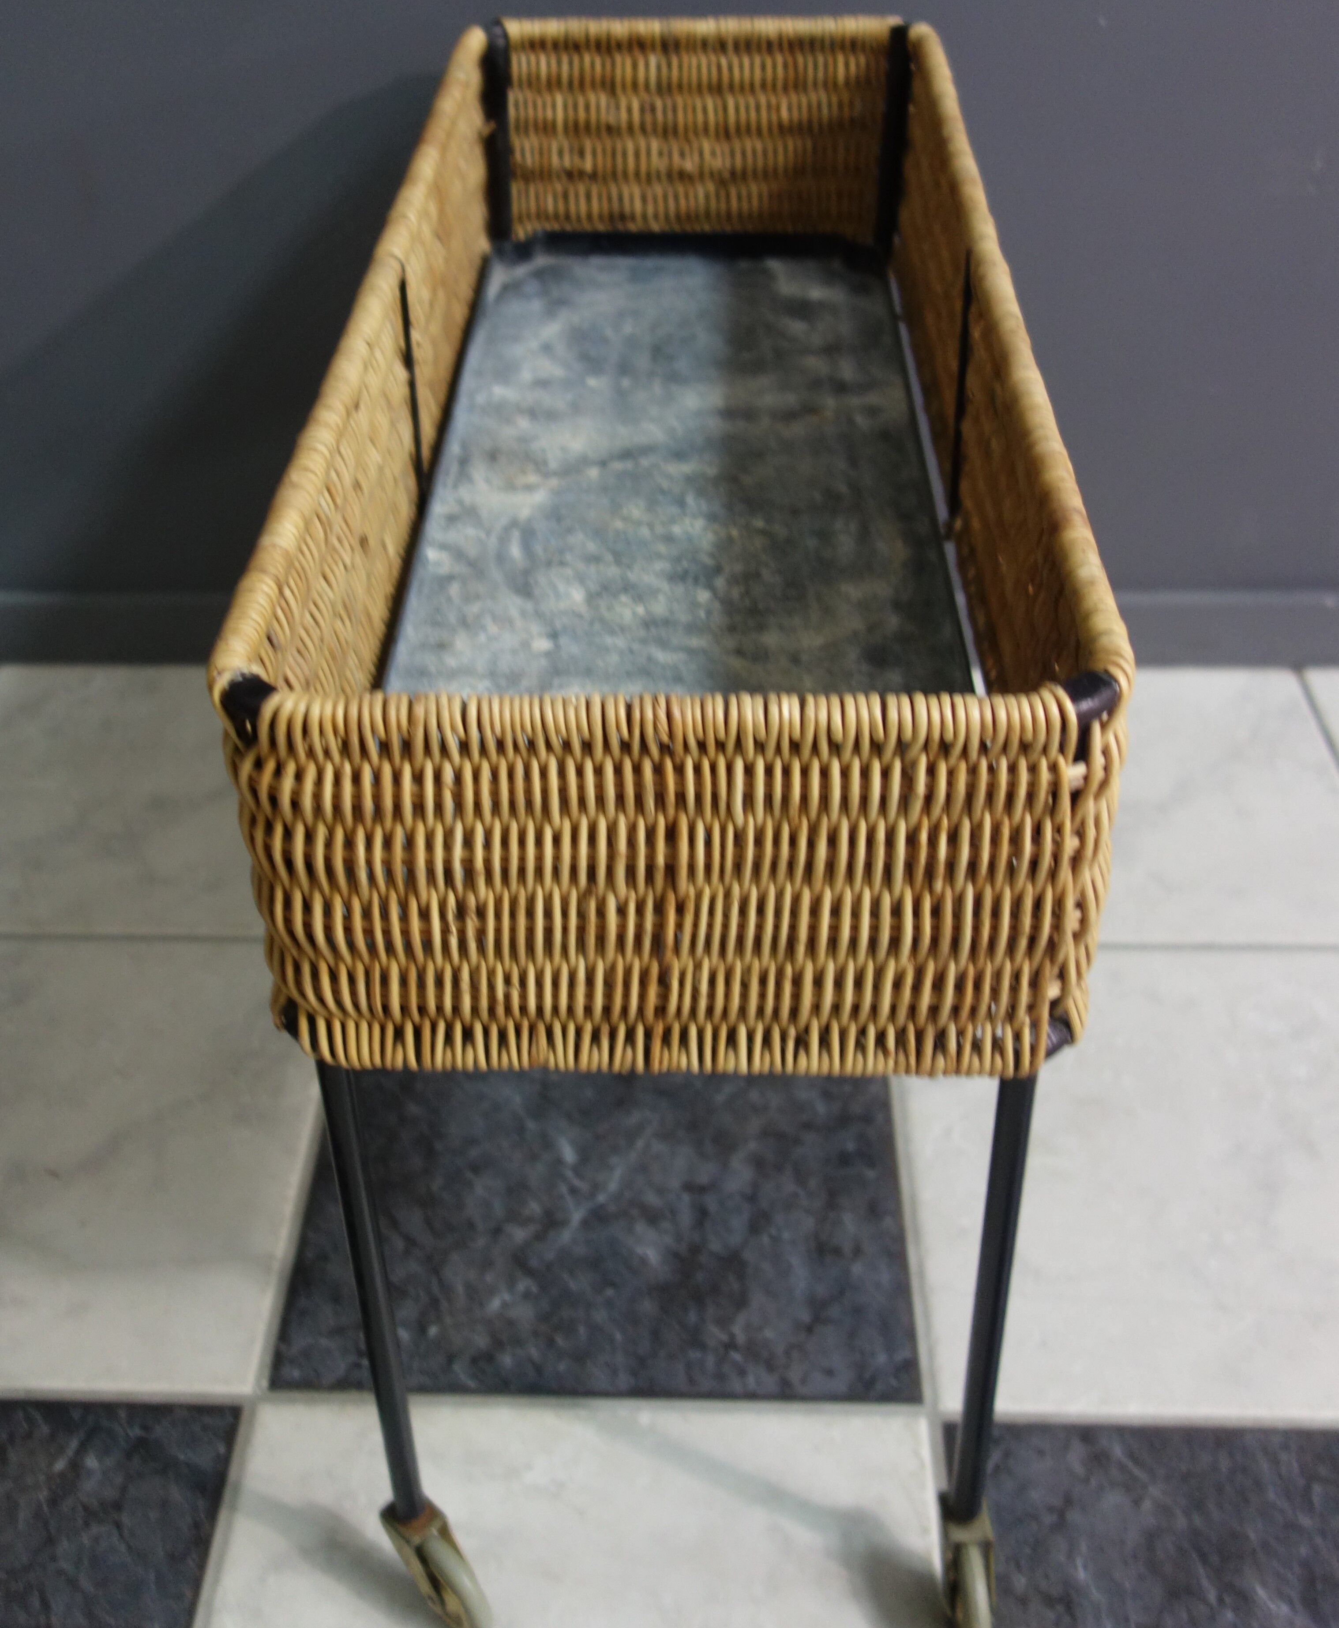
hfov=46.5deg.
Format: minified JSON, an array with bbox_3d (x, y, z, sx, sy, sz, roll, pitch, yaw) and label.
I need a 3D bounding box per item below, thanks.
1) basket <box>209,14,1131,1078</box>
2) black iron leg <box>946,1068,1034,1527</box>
[{"bbox_3d":[0.013,-0.223,0.850,0.305,0.183,0.760,0,42,2],"label":"basket"},{"bbox_3d":[0.152,0.241,0.738,0.016,0.355,0.016,-1,37,4],"label":"black iron leg"}]

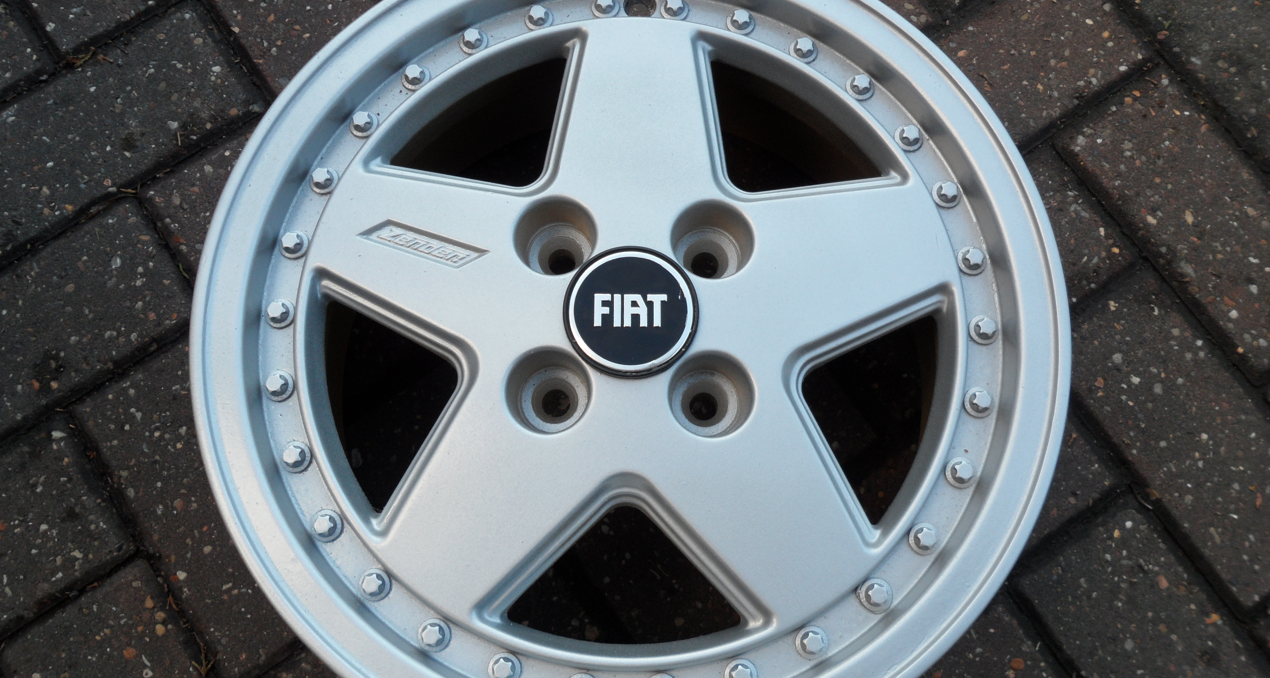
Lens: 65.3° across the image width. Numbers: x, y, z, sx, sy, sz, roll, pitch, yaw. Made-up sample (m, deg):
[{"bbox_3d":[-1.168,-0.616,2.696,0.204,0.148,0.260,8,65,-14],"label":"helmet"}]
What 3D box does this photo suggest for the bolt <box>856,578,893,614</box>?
[{"bbox_3d":[0.103,0.111,0.424,0.015,0.008,0.015,0,77,0],"label":"bolt"}]

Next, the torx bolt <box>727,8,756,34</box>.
[{"bbox_3d":[0.052,-0.157,0.490,0.013,0.007,0.013,0,77,0],"label":"torx bolt"}]

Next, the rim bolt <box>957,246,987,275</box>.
[{"bbox_3d":[0.157,-0.037,0.459,0.014,0.007,0.014,0,77,0],"label":"rim bolt"}]

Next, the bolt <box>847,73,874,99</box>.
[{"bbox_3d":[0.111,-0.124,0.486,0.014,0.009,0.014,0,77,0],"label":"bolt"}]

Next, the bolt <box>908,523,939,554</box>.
[{"bbox_3d":[0.127,0.088,0.435,0.013,0.007,0.013,0,77,0],"label":"bolt"}]

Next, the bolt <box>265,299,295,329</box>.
[{"bbox_3d":[-0.162,-0.012,0.452,0.014,0.007,0.014,0,77,0],"label":"bolt"}]

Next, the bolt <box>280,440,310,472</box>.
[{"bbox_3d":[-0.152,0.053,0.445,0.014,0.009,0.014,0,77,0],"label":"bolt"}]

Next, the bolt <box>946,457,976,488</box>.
[{"bbox_3d":[0.145,0.060,0.442,0.013,0.007,0.013,0,77,0],"label":"bolt"}]

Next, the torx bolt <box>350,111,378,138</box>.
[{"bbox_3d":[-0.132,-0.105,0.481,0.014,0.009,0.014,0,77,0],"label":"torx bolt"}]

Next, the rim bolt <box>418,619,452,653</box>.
[{"bbox_3d":[-0.085,0.126,0.421,0.014,0.007,0.014,0,77,0],"label":"rim bolt"}]

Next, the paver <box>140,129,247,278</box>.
[{"bbox_3d":[-0.222,-0.035,0.653,0.100,0.060,0.200,-34,79,-7],"label":"paver"}]

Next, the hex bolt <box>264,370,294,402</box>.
[{"bbox_3d":[-0.161,0.021,0.448,0.013,0.007,0.013,0,77,0],"label":"hex bolt"}]

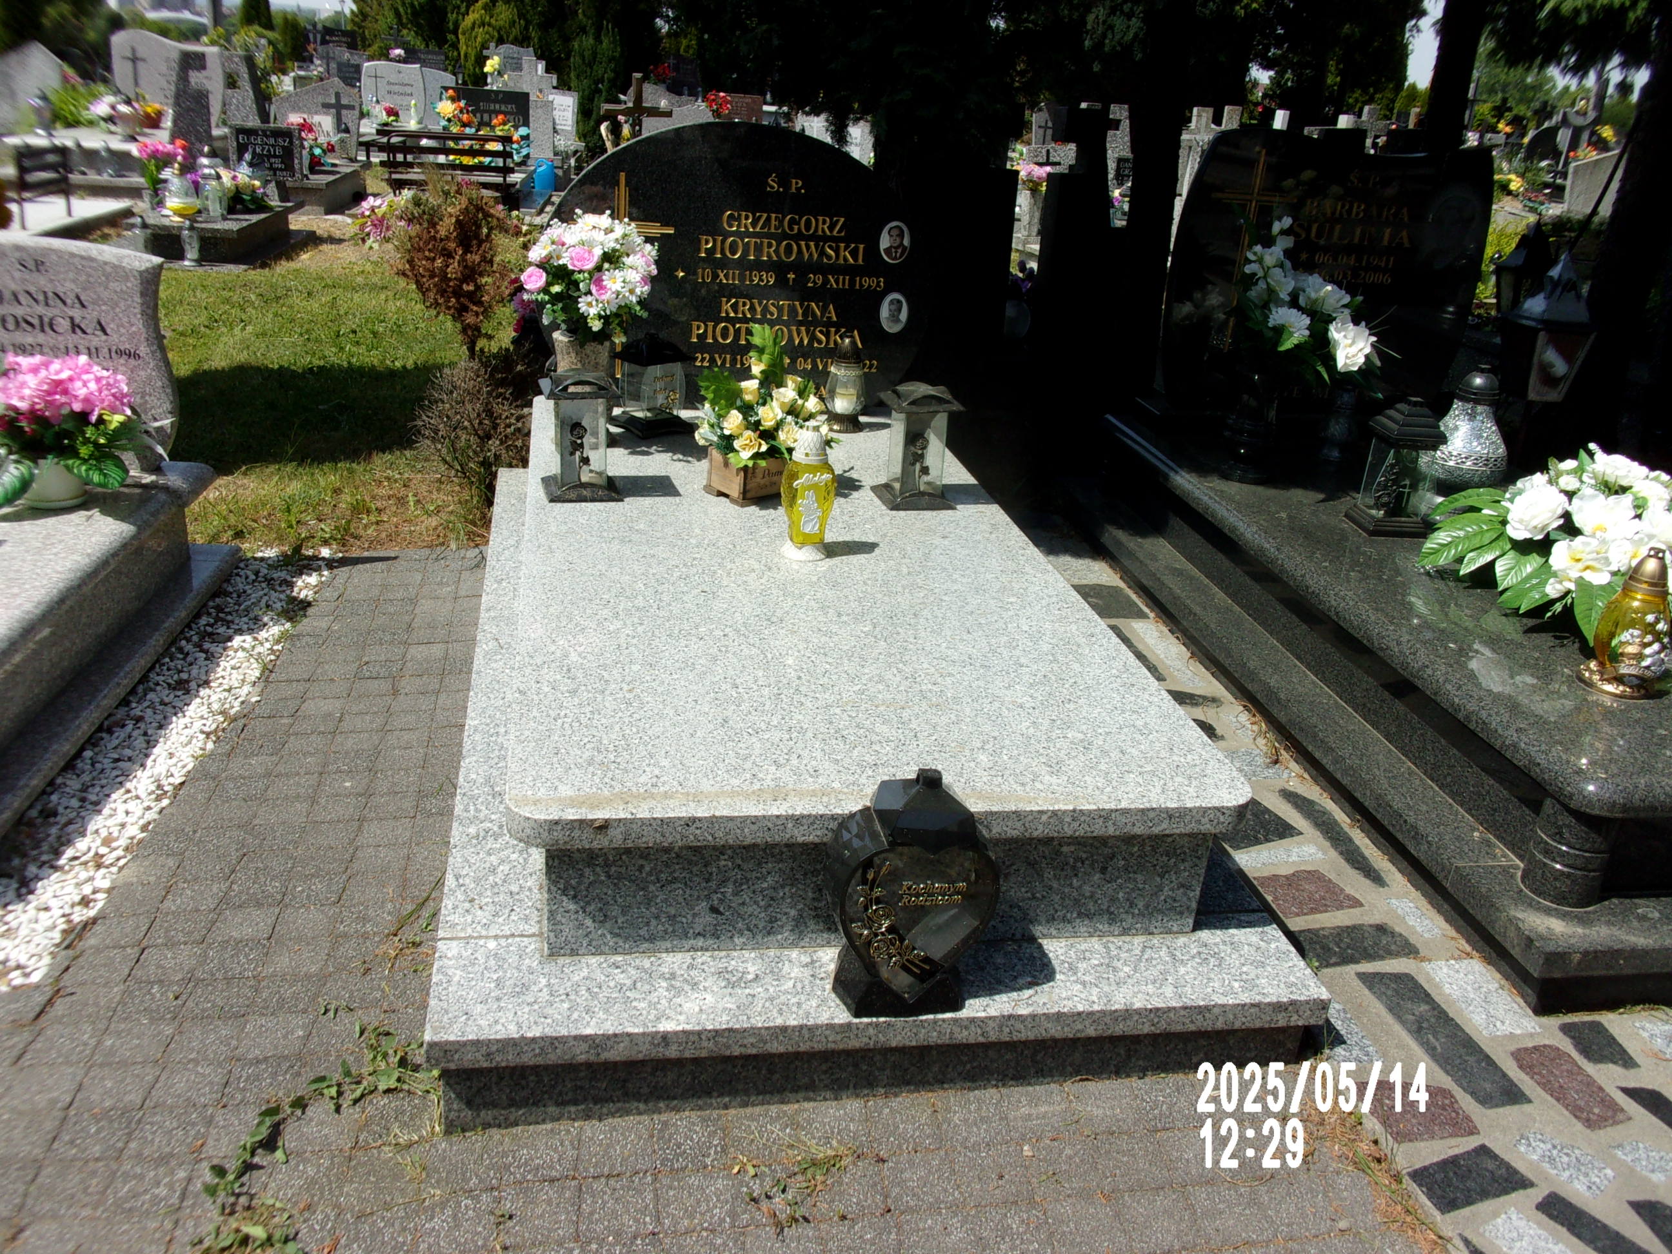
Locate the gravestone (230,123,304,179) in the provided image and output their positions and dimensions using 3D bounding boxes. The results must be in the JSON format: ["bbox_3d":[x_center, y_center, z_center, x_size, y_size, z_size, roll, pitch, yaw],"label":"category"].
[{"bbox_3d":[-3.958,-3.305,9.400,0.470,0.370,0.100,2,23,-6],"label":"gravestone"}]

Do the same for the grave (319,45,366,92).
[{"bbox_3d":[-8.909,-10.068,24.500,0.820,0.850,0.220,2,23,-6],"label":"grave"}]

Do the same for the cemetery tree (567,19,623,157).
[{"bbox_3d":[-3.118,-6.955,17.500,0.680,1.620,0.680,0,23,-12],"label":"cemetery tree"}]

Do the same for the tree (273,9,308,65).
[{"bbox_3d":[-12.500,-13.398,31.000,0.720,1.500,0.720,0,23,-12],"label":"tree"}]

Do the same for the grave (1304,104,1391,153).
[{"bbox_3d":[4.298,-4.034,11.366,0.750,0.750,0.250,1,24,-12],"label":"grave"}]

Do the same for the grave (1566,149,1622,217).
[{"bbox_3d":[11.702,-6.800,20.800,0.850,0.950,0.200,-4,25,-21],"label":"grave"}]

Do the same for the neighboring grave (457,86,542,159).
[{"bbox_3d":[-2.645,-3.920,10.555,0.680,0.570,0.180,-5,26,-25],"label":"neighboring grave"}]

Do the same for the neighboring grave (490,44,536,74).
[{"bbox_3d":[-4.079,-7.145,17.065,0.660,0.500,0.180,-3,25,-19],"label":"neighboring grave"}]

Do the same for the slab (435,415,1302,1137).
[{"bbox_3d":[-0.115,0.014,2.919,1.280,0.366,2.406,1,24,-12],"label":"slab"}]

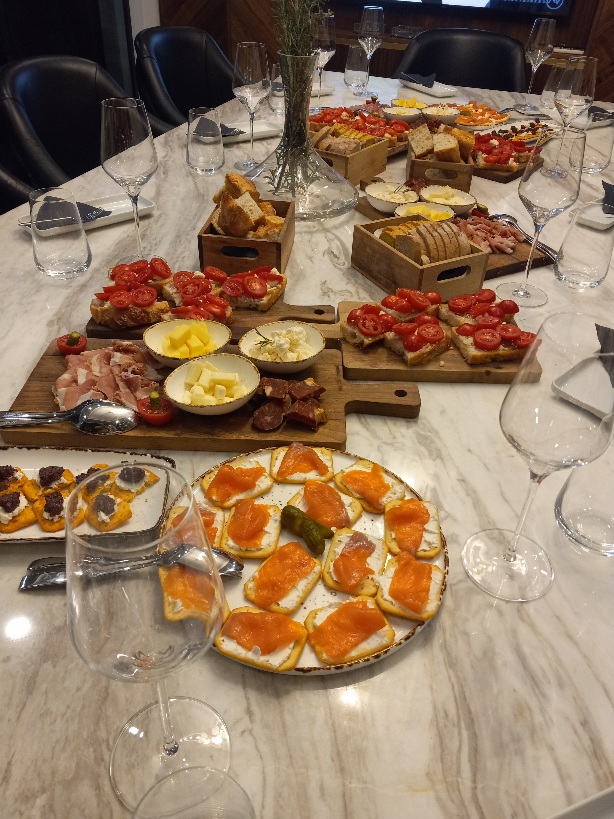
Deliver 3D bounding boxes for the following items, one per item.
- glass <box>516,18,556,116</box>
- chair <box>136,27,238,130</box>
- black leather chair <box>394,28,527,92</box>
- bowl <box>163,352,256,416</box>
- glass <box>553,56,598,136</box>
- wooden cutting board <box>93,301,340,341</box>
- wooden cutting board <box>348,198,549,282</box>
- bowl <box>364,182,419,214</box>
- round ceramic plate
[{"bbox_3d":[0.735,-1.102,2.045,0.084,0.247,0.084,3,38,0],"label":"glass"},{"bbox_3d":[-0.297,-0.839,2.322,0.580,0.865,0.585,10,38,9],"label":"chair"},{"bbox_3d":[0.553,-1.064,2.678,0.585,0.865,0.580,13,39,12],"label":"black leather chair"},{"bbox_3d":[-0.107,-0.023,0.729,0.107,0.037,0.107,3,38,0],"label":"bowl"},{"bbox_3d":[0.605,-0.674,1.481,0.084,0.247,0.084,3,38,0],"label":"glass"},{"bbox_3d":[-0.124,-0.140,0.908,0.327,0.016,0.167,4,38,0],"label":"wooden cutting board"},{"bbox_3d":[0.233,-0.359,1.234,0.222,0.018,0.449,-16,42,-23],"label":"wooden cutting board"},{"bbox_3d":[0.165,-0.408,1.248,0.107,0.037,0.107,3,38,0],"label":"bowl"},{"bbox_3d":[-0.003,0.125,0.583,0.257,0.025,0.257,2,38,-2],"label":"round ceramic plate"}]

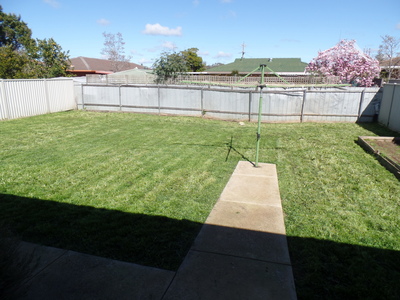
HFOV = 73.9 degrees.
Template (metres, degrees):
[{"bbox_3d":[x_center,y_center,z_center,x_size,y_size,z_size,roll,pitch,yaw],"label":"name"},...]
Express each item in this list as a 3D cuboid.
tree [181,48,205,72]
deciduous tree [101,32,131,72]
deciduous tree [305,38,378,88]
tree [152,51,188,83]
[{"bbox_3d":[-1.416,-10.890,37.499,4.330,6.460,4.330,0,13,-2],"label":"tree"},{"bbox_3d":[-9.943,-9.967,31.575,3.370,7.430,3.200,-3,14,-16],"label":"deciduous tree"},{"bbox_3d":[11.301,-5.902,21.175,5.190,5.280,4.930,7,15,26],"label":"deciduous tree"},{"bbox_3d":[-2.422,-6.128,22.704,3.200,4.480,3.200,-1,14,-6],"label":"tree"}]

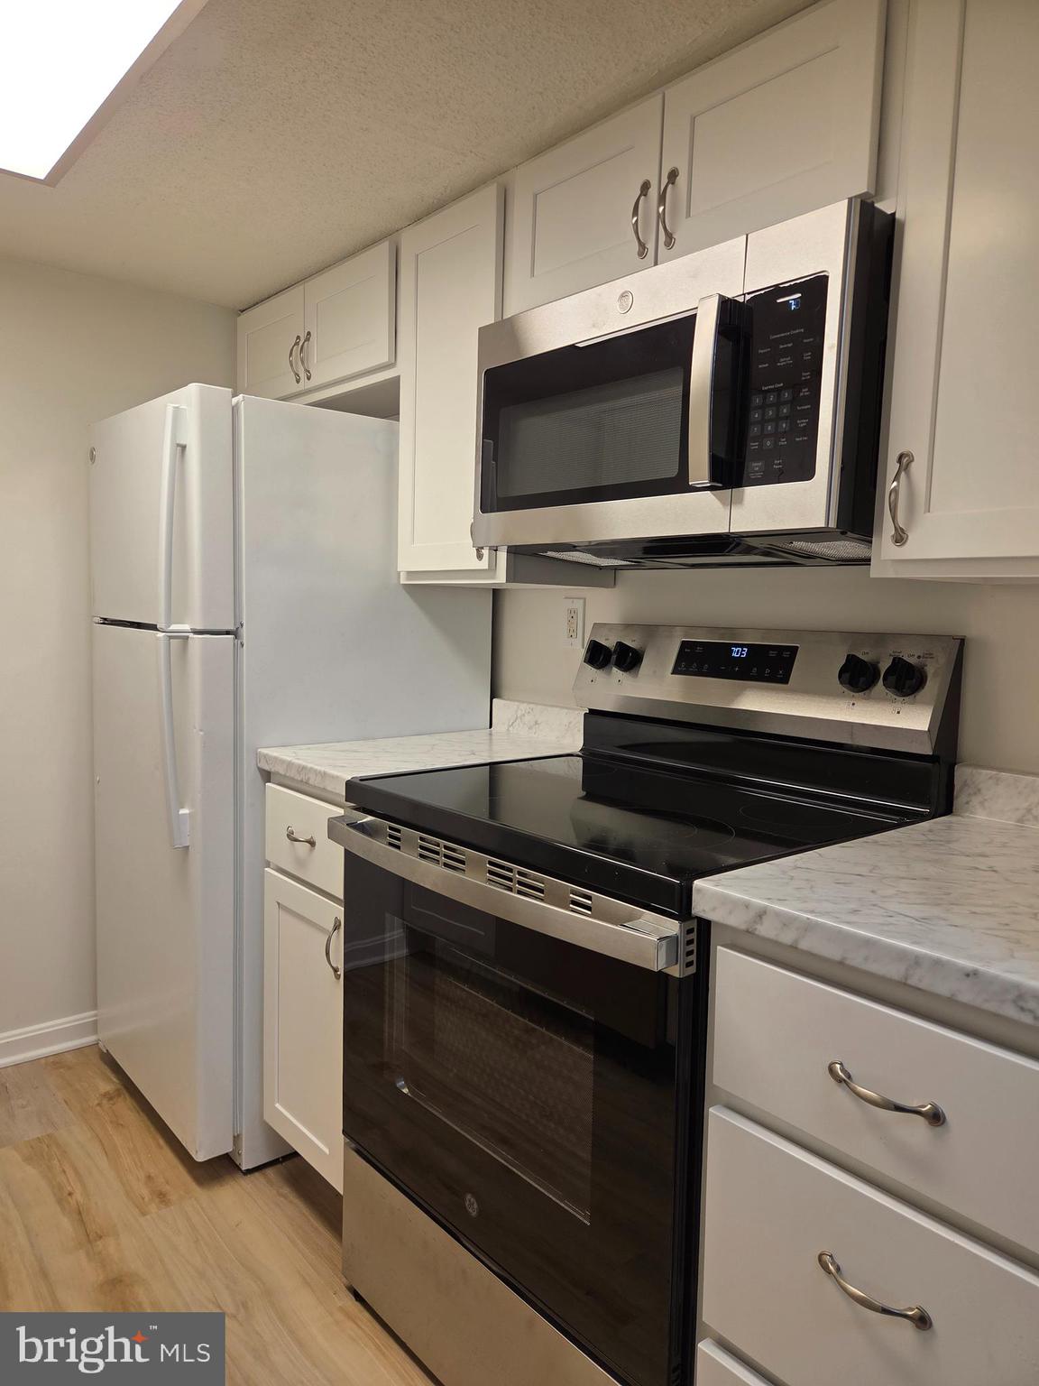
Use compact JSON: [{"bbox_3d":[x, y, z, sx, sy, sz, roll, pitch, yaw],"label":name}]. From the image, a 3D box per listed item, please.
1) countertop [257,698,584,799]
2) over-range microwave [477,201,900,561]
[{"bbox_3d":[-0.168,0.097,1.964,0.657,0.115,0.360,-3,7,-40],"label":"countertop"},{"bbox_3d":[0.300,-0.438,1.553,0.412,0.426,0.757,-3,7,-40],"label":"over-range microwave"}]

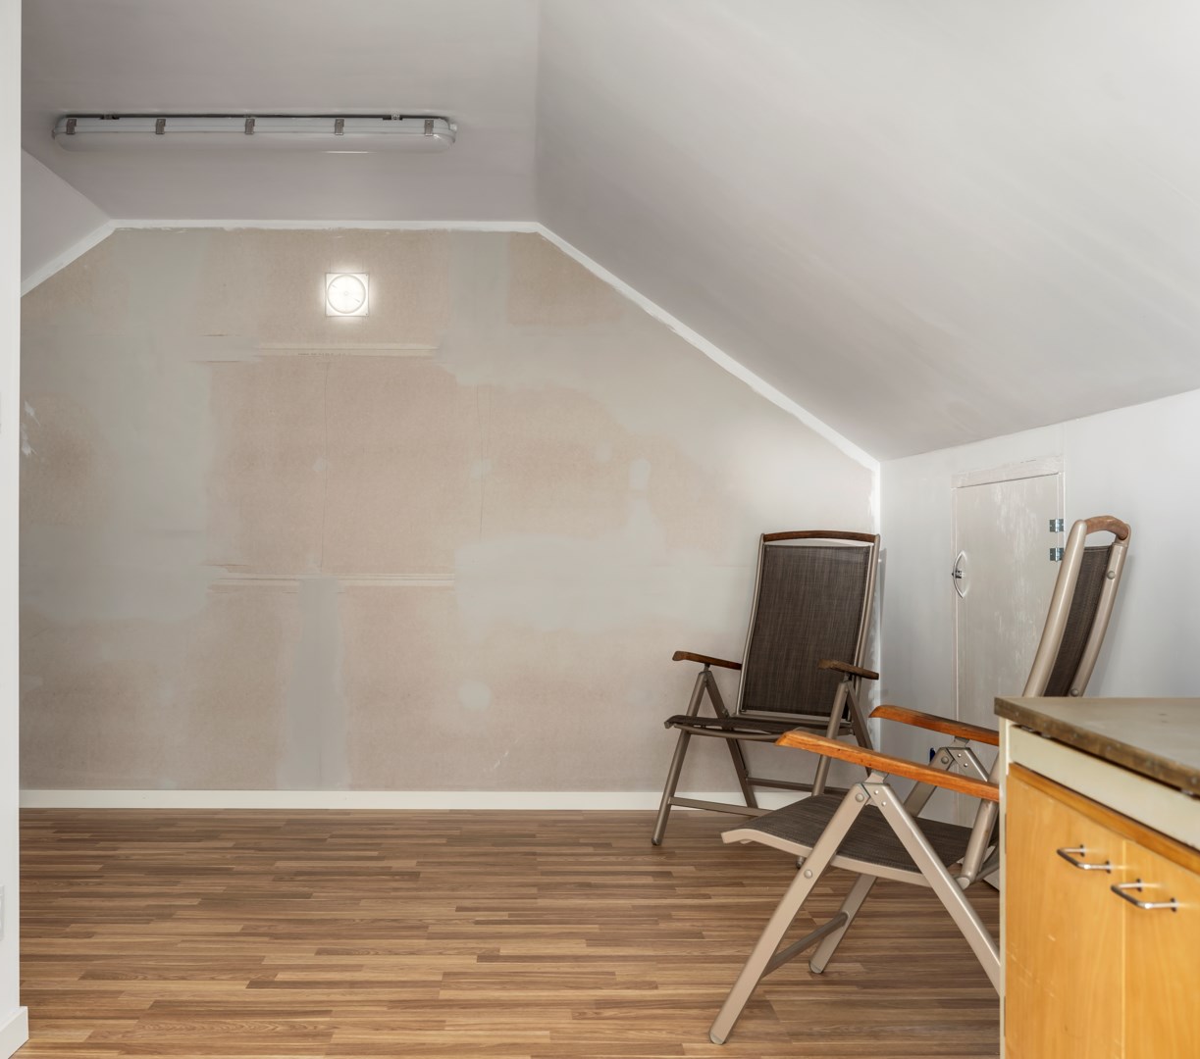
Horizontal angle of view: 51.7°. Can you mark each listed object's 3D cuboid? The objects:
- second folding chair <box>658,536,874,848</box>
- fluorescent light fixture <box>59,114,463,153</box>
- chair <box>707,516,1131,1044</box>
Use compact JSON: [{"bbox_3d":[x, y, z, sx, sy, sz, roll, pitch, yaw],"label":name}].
[{"bbox_3d":[0.658,0.573,4.602,0.615,1.140,0.815,0,0,33],"label":"second folding chair"},{"bbox_3d":[-1.065,-1.211,3.826,1.235,0.100,0.115,0,0,0],"label":"fluorescent light fixture"},{"bbox_3d":[0.744,0.554,2.743,0.815,1.160,0.615,0,0,33],"label":"chair"}]

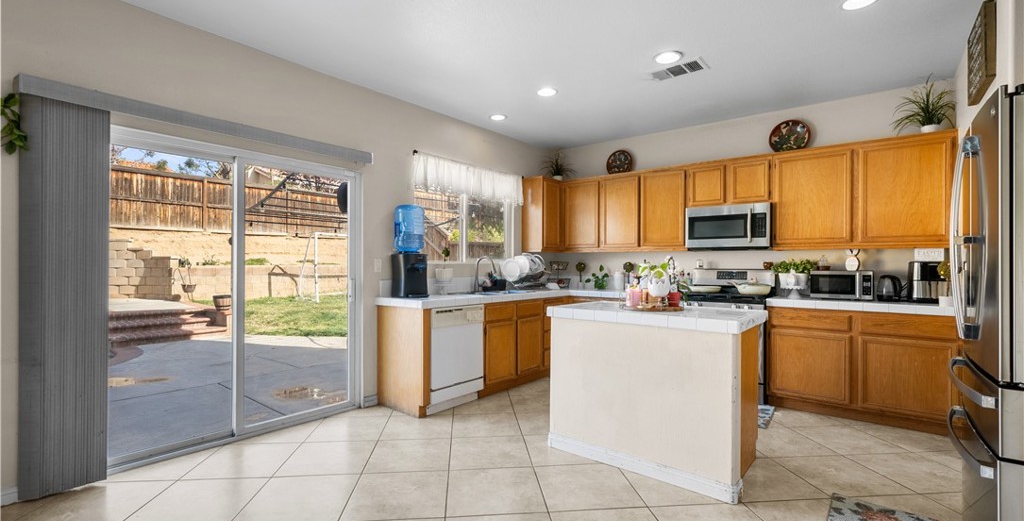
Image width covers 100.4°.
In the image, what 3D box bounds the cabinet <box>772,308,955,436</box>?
[{"bbox_3d":[2.912,0.843,3.600,1.240,0.880,0.610,0,-1,38],"label":"cabinet"}]

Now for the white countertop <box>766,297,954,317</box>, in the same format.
[{"bbox_3d":[2.905,0.370,3.593,1.240,0.060,0.645,0,-1,38],"label":"white countertop"}]

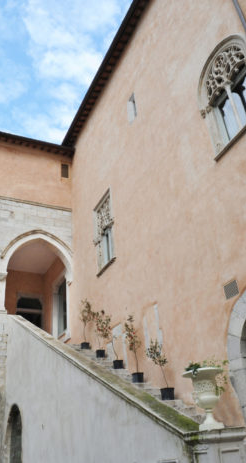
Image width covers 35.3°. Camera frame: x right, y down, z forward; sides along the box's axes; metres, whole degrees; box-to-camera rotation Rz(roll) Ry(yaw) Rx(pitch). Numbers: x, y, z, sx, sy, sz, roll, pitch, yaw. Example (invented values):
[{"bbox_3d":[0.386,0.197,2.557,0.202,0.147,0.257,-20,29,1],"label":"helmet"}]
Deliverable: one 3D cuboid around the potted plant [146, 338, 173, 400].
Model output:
[{"bbox_3d":[0.765,2.805,7.875,0.408,1.206,0.426,-4,-30,-2],"label":"potted plant"}]

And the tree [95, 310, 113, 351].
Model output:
[{"bbox_3d":[-0.544,2.773,10.799,0.508,1.202,0.513,-4,-29,-2],"label":"tree"}]

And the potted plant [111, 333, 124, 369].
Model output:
[{"bbox_3d":[-0.129,3.070,9.908,0.216,0.897,0.226,9,-33,-24],"label":"potted plant"}]

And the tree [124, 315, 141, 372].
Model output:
[{"bbox_3d":[0.252,2.647,9.160,0.301,1.350,0.315,9,-33,-24],"label":"tree"}]

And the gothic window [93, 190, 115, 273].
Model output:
[{"bbox_3d":[-0.635,0.014,12.527,0.225,2.520,1.463,9,-32,-24],"label":"gothic window"}]

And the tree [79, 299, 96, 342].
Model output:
[{"bbox_3d":[-1.137,2.841,12.368,0.389,1.419,0.407,9,-33,-24],"label":"tree"}]

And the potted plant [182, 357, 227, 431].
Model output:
[{"bbox_3d":[0.868,1.673,3.964,0.450,0.630,0.450,9,-32,-24],"label":"potted plant"}]

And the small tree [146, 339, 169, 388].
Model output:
[{"bbox_3d":[0.719,2.710,7.935,0.343,0.974,0.359,9,-33,-24],"label":"small tree"}]

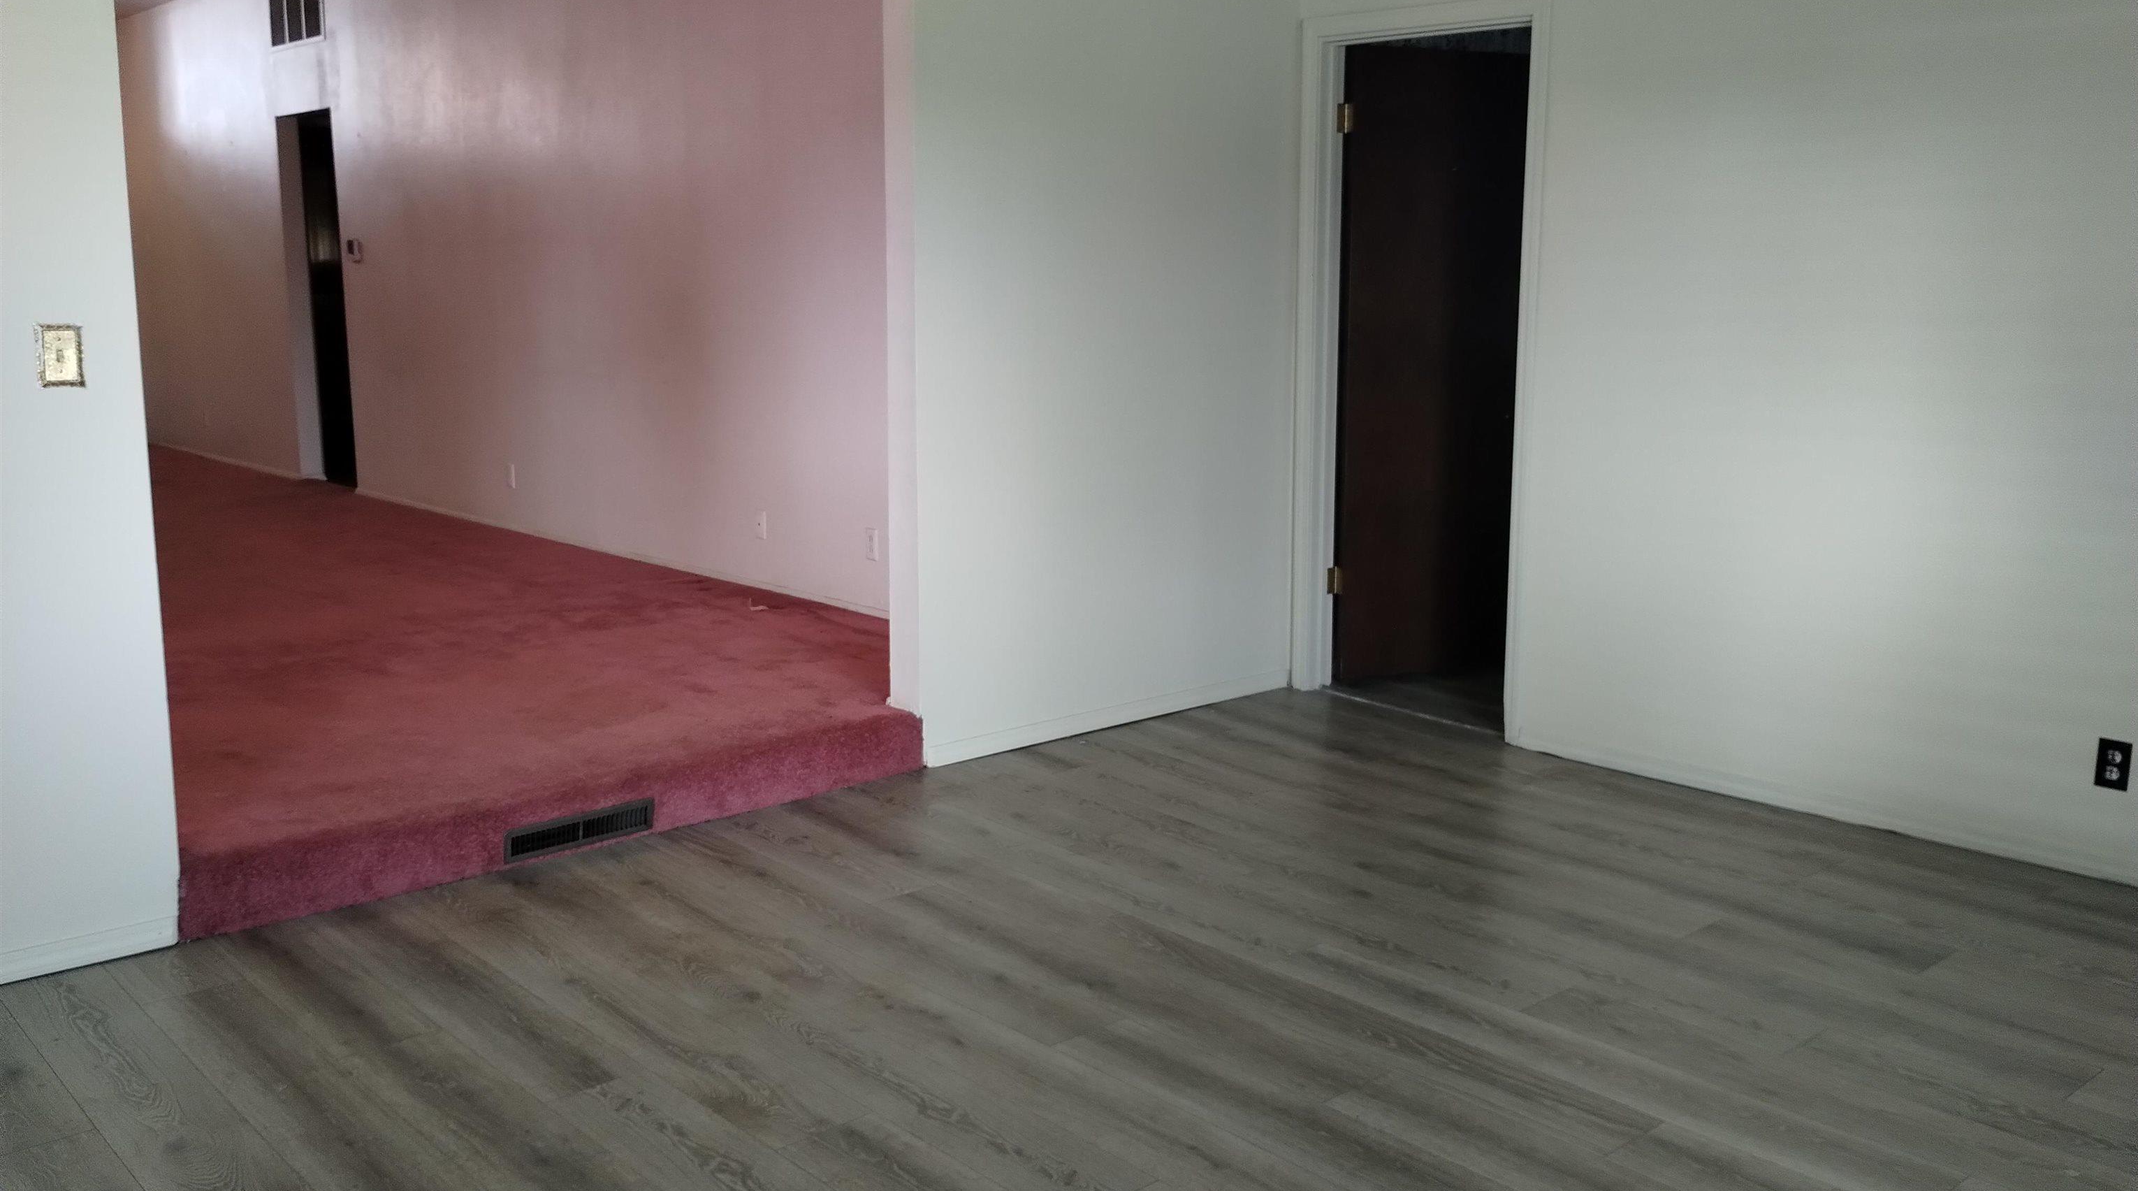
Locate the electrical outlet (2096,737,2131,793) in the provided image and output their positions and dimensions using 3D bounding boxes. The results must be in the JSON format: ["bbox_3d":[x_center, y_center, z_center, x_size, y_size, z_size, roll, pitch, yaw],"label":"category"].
[{"bbox_3d":[2.345,0.381,3.889,0.007,0.114,0.070,-9,14,-41],"label":"electrical outlet"}]

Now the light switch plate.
[{"bbox_3d":[-1.906,-0.452,3.276,0.075,0.117,0.008,-9,14,-41],"label":"light switch plate"}]

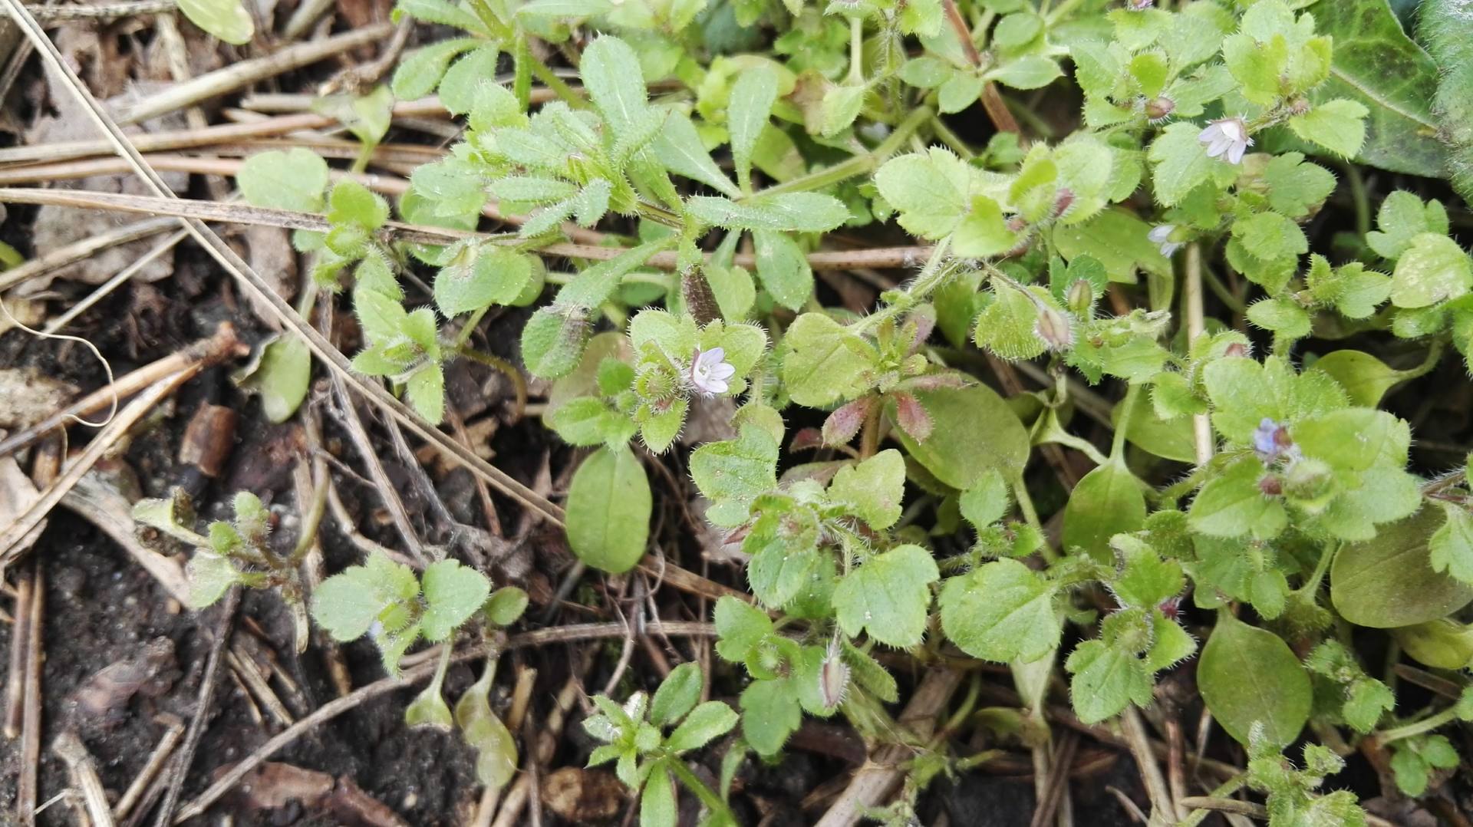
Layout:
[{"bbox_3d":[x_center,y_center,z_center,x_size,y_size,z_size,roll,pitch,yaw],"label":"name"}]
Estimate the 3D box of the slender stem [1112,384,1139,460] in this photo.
[{"bbox_3d":[0.060,0.001,0.169,0.002,0.002,0.013,15,76,0],"label":"slender stem"}]

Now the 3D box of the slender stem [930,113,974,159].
[{"bbox_3d":[0.039,-0.050,0.198,0.002,0.002,0.011,-45,73,18],"label":"slender stem"}]

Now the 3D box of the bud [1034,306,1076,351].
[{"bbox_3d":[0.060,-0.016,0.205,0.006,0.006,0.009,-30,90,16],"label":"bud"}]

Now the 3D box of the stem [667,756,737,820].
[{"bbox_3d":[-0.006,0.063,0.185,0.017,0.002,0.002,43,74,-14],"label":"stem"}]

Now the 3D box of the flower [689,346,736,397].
[{"bbox_3d":[-0.003,-0.006,0.157,0.004,0.006,0.006,-7,41,47],"label":"flower"}]

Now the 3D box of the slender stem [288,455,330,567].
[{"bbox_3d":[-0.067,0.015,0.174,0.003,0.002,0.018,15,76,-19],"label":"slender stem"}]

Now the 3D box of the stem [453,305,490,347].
[{"bbox_3d":[-0.042,-0.014,0.176,0.001,0.011,0.001,41,24,0],"label":"stem"}]

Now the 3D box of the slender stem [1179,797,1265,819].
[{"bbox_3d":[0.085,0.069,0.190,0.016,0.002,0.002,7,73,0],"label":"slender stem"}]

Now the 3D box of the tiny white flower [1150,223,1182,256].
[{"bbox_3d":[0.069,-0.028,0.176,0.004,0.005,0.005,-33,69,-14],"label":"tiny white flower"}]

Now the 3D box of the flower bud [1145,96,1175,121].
[{"bbox_3d":[0.069,-0.049,0.177,0.005,0.004,0.004,-18,98,12],"label":"flower bud"}]

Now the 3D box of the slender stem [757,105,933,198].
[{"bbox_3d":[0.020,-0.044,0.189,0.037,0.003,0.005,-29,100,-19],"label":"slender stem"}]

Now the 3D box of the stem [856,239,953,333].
[{"bbox_3d":[0.025,-0.019,0.167,0.020,0.003,0.003,-42,90,17],"label":"stem"}]

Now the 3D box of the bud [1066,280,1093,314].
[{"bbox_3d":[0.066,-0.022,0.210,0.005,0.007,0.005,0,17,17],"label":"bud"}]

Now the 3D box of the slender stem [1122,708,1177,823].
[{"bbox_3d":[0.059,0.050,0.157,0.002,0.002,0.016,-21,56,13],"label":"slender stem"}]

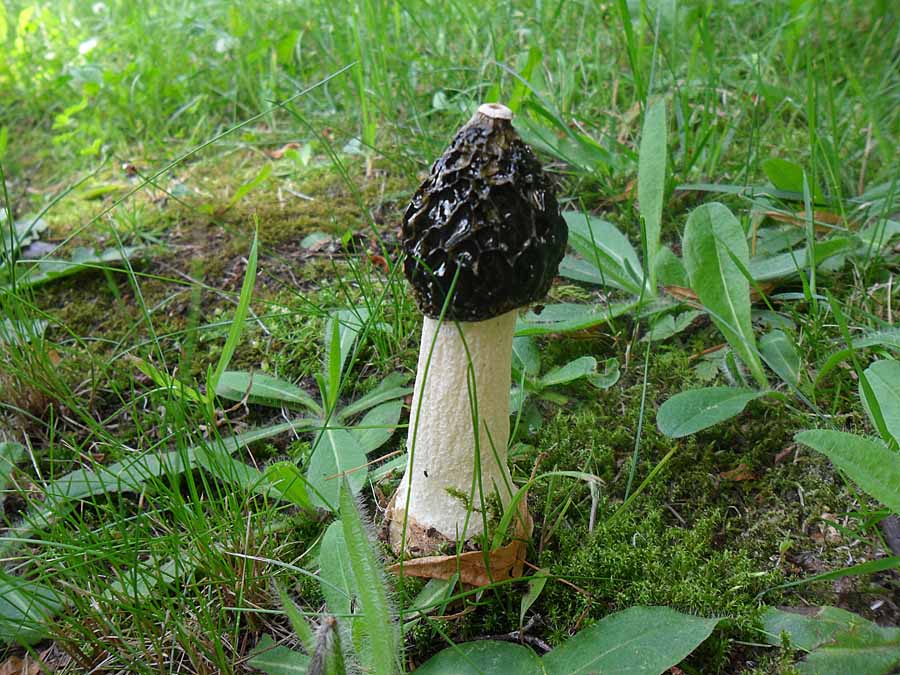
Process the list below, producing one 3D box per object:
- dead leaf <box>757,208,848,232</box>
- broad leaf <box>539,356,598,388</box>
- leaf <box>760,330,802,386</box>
[{"bbox_3d":[0.218,-0.072,0.435,0.054,0.011,0.020,0,31,0],"label":"dead leaf"},{"bbox_3d":[0.049,0.015,0.289,0.027,0.005,0.010,-23,37,-15],"label":"broad leaf"},{"bbox_3d":[0.142,0.009,0.296,0.014,0.005,0.033,-3,46,-6],"label":"leaf"}]

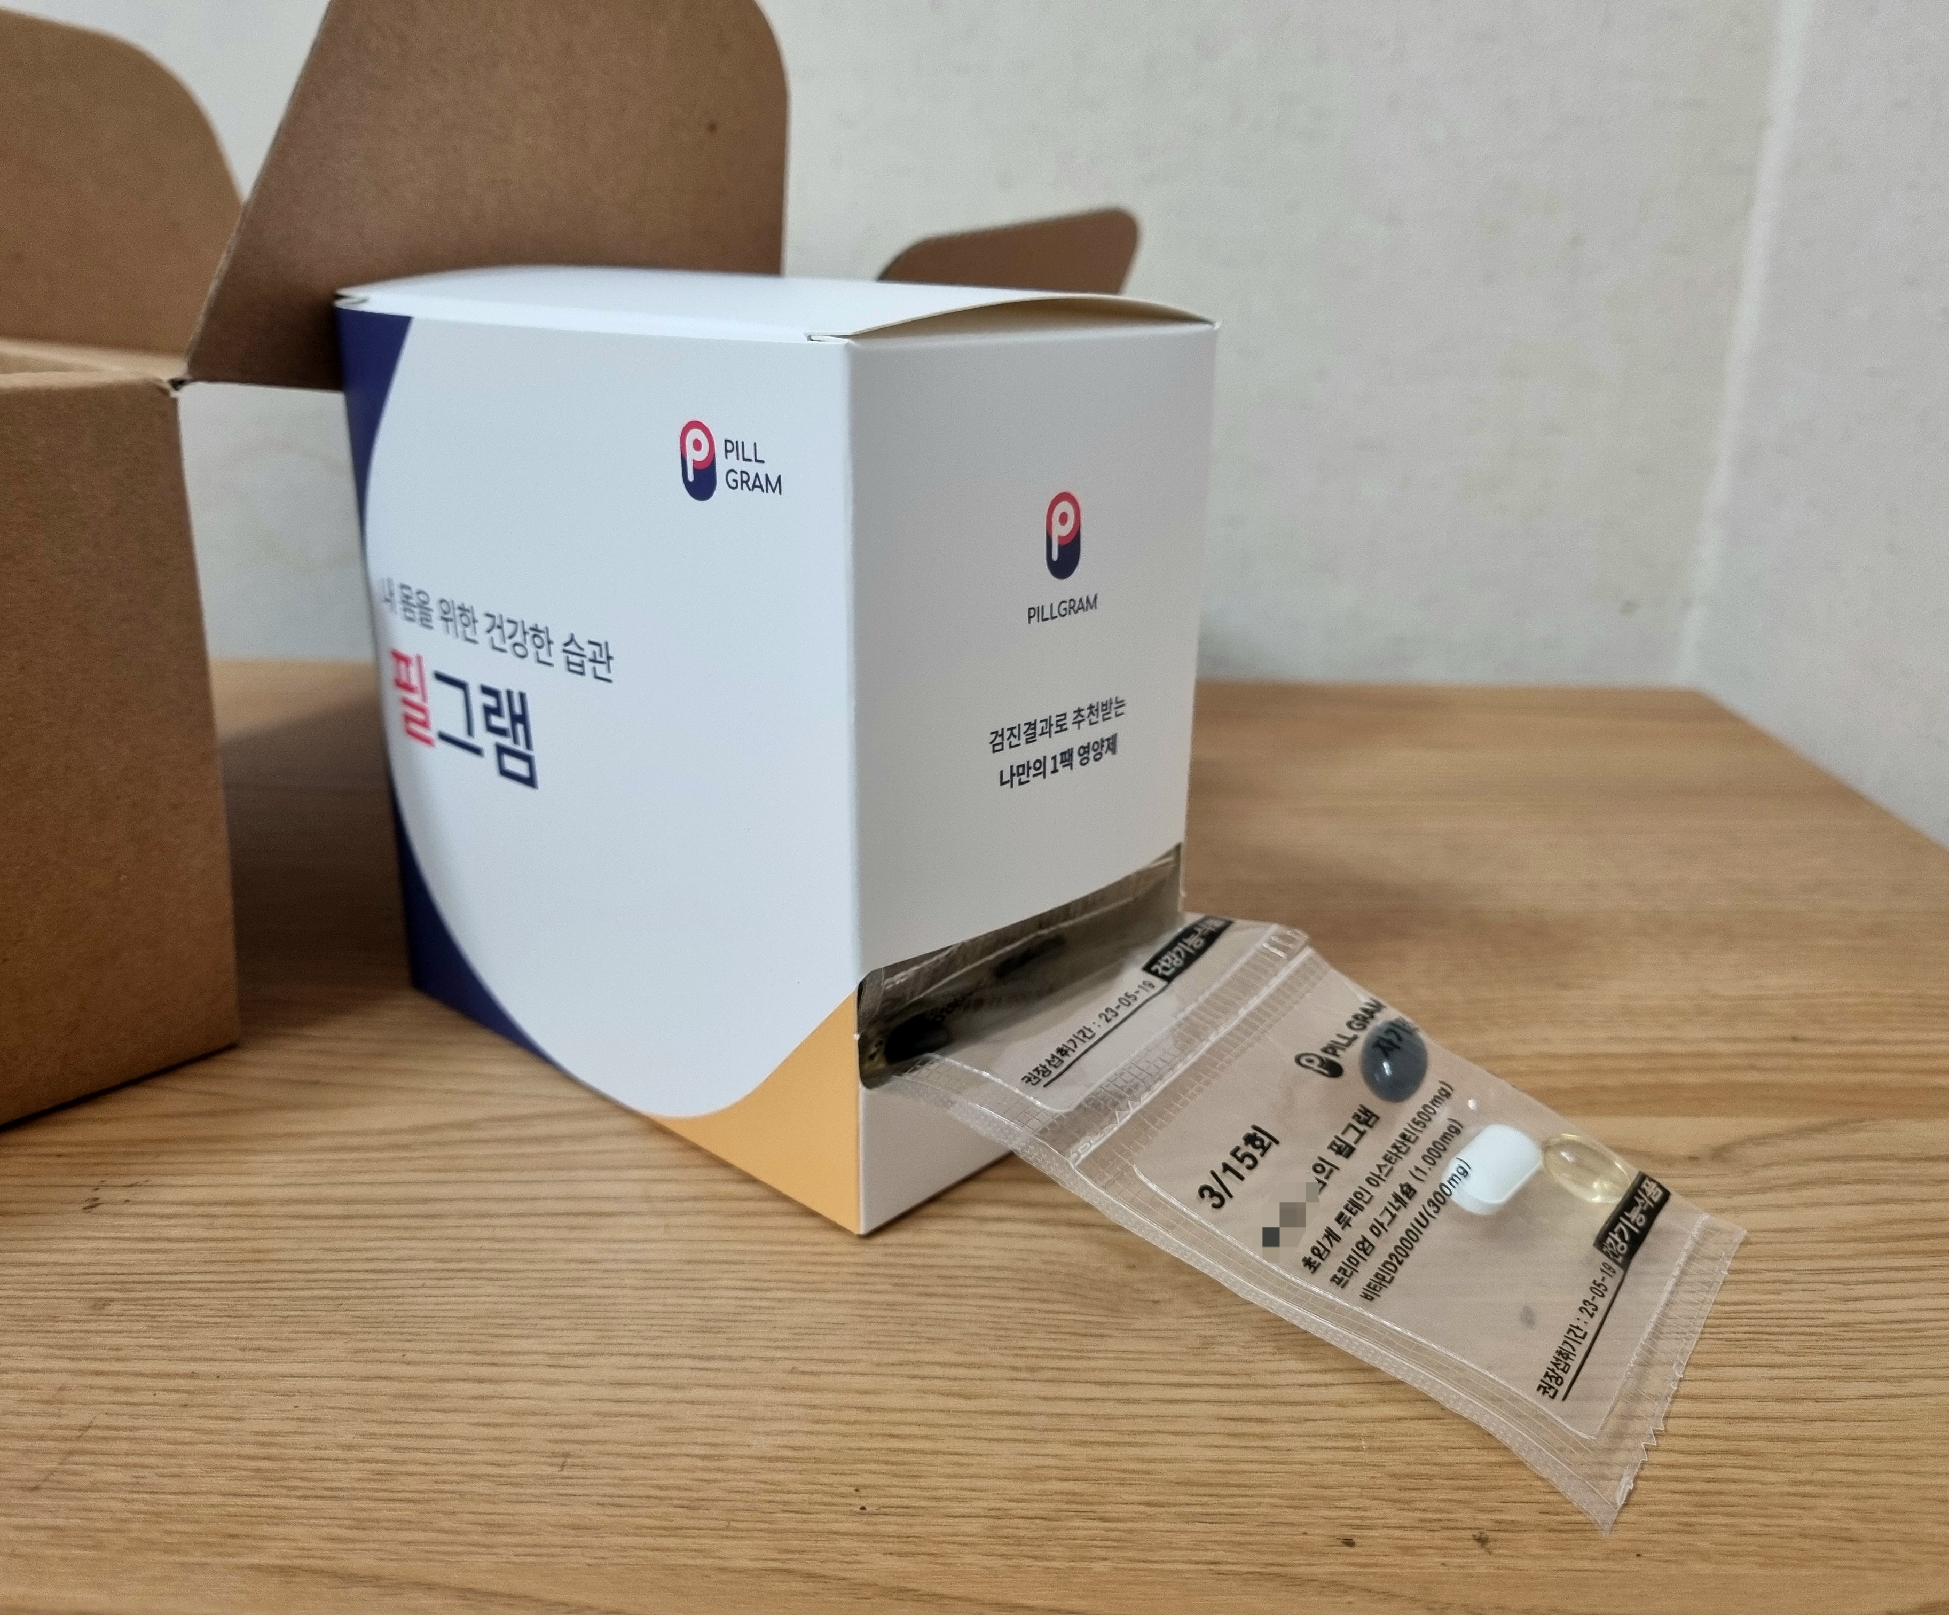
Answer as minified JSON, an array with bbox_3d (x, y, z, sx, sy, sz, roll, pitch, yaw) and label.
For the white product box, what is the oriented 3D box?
[{"bbox_3d":[-0.034,-0.020,0.266,0.117,0.121,0.074,17,25,39],"label":"white product box"}]

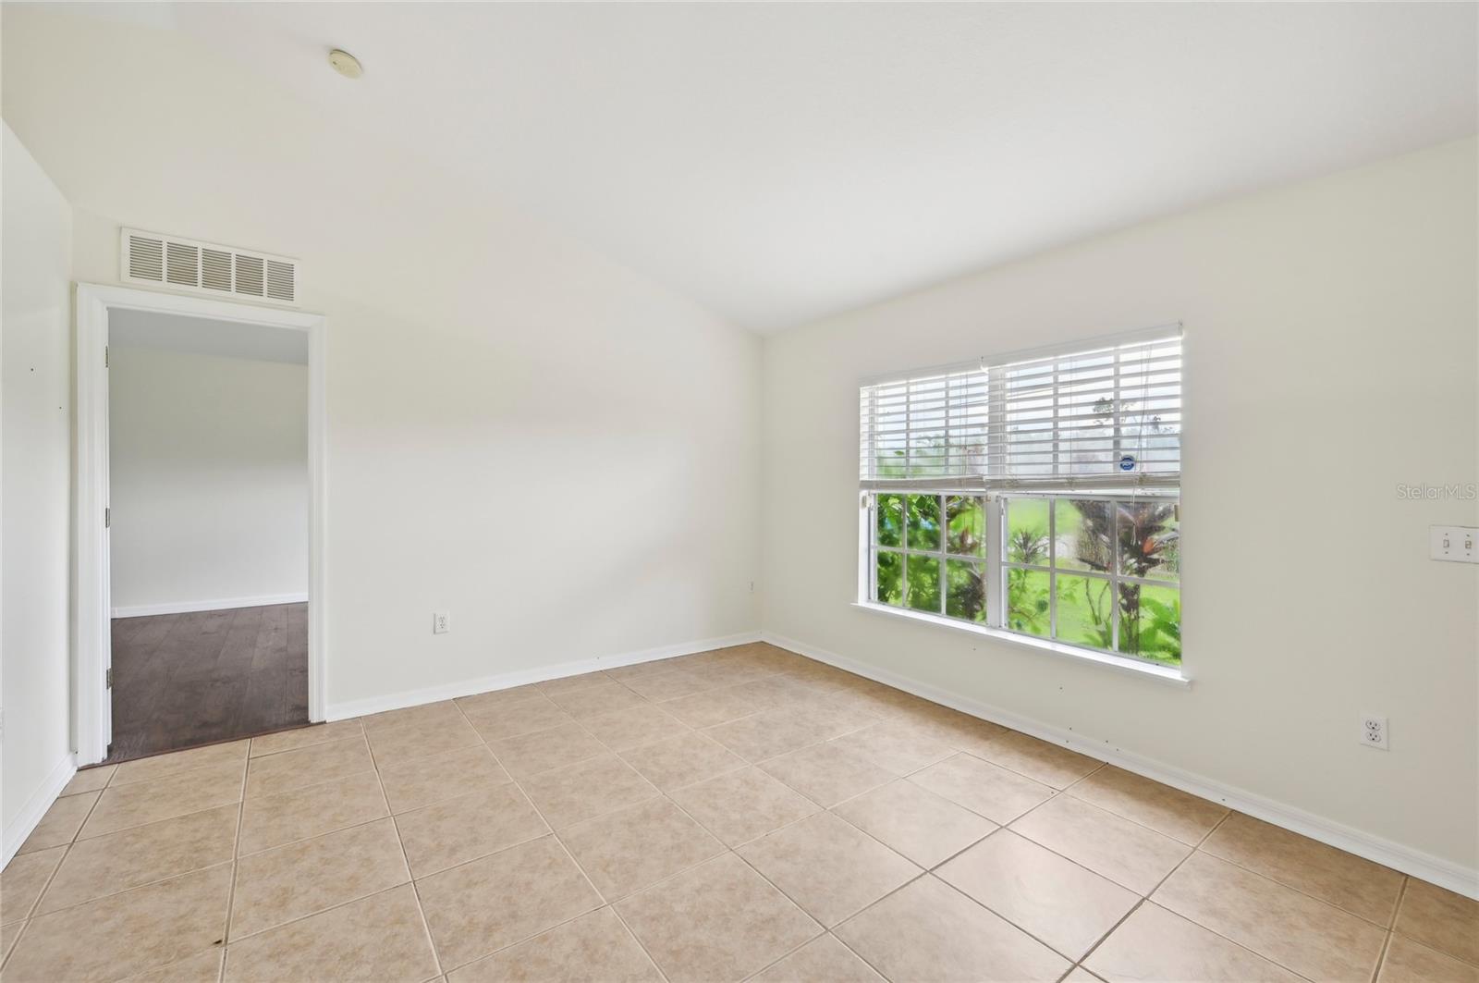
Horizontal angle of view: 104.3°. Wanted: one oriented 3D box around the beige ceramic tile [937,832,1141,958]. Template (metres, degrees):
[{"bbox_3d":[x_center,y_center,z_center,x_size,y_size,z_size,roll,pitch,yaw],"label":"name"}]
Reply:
[{"bbox_3d":[0.936,1.253,1.823,0.448,0.010,0.450,0,0,-36],"label":"beige ceramic tile"}]

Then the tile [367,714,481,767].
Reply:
[{"bbox_3d":[-1.539,1.224,2.829,0.448,0.011,0.448,1,0,-37],"label":"tile"}]

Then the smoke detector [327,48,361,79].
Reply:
[{"bbox_3d":[-1.803,-1.953,2.628,0.130,0.045,0.130,16,-9,-35],"label":"smoke detector"}]

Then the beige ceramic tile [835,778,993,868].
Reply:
[{"bbox_3d":[0.664,1.251,2.189,0.448,0.010,0.450,0,0,-36],"label":"beige ceramic tile"}]

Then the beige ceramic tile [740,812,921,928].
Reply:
[{"bbox_3d":[0.293,1.240,1.921,0.450,0.010,0.450,1,-1,-36],"label":"beige ceramic tile"}]

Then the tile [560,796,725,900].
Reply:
[{"bbox_3d":[-0.349,1.236,2.017,0.448,0.011,0.448,1,0,-38],"label":"tile"}]

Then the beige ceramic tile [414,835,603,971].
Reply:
[{"bbox_3d":[-0.719,1.247,1.779,0.448,0.010,0.450,0,0,-36],"label":"beige ceramic tile"}]

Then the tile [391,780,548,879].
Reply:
[{"bbox_3d":[-0.996,1.245,2.134,0.448,0.010,0.450,0,0,-36],"label":"tile"}]

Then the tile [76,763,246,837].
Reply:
[{"bbox_3d":[-2.300,1.239,2.331,0.448,0.010,0.450,0,0,-36],"label":"tile"}]

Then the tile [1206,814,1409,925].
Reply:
[{"bbox_3d":[1.882,1.251,1.936,0.420,0.010,0.450,1,-1,-36],"label":"tile"}]

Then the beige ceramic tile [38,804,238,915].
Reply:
[{"bbox_3d":[-1.979,1.217,1.939,0.448,0.011,0.448,1,0,-39],"label":"beige ceramic tile"}]

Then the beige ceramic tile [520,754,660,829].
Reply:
[{"bbox_3d":[-0.622,1.237,2.388,0.450,0.010,0.450,1,-1,-36],"label":"beige ceramic tile"}]

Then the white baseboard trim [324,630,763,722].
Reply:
[{"bbox_3d":[-0.989,1.183,3.878,2.920,0.088,0.014,1,0,-36],"label":"white baseboard trim"}]

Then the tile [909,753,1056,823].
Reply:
[{"bbox_3d":[1.025,1.253,2.448,0.448,0.011,0.448,1,0,-37],"label":"tile"}]

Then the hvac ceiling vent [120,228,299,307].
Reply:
[{"bbox_3d":[-2.549,-1.077,2.801,0.652,0.250,0.025,1,-1,-35],"label":"hvac ceiling vent"}]

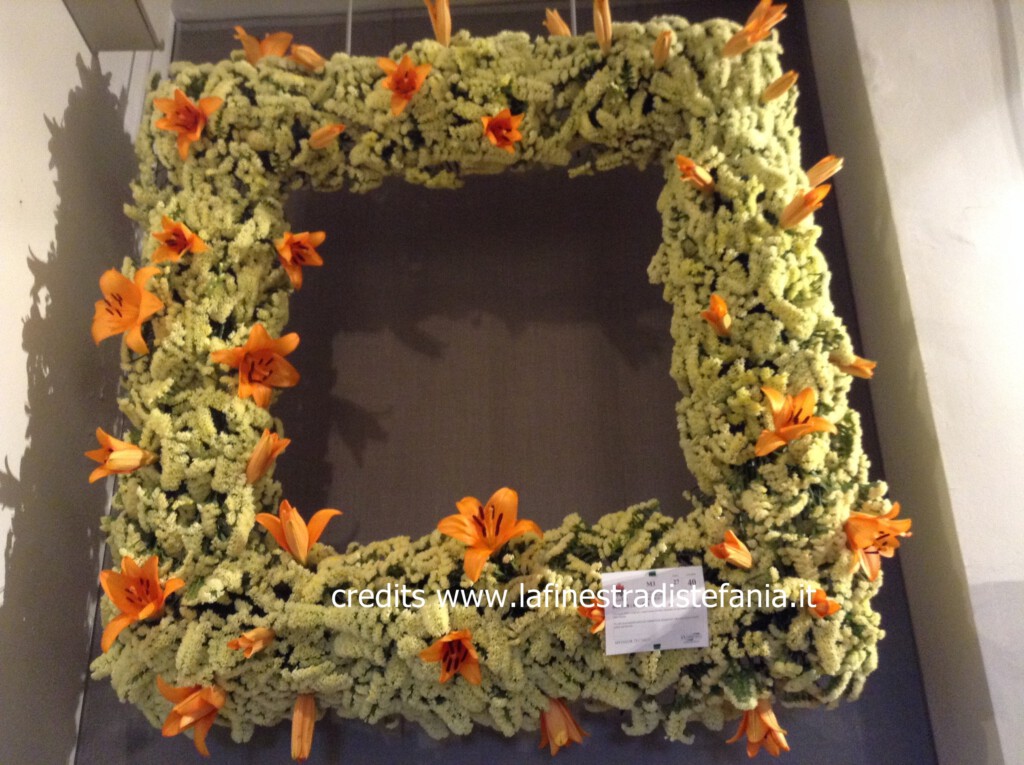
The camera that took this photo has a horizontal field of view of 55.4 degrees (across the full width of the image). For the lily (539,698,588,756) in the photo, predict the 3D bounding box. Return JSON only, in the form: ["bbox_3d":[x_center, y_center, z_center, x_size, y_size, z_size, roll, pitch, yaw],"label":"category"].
[{"bbox_3d":[0.073,0.495,1.410,0.075,0.090,0.070,-7,-16,-3],"label":"lily"}]

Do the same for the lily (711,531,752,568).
[{"bbox_3d":[0.325,0.247,1.435,0.058,0.055,0.078,-18,-36,35],"label":"lily"}]

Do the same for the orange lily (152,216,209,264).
[{"bbox_3d":[-0.577,-0.247,1.700,0.095,0.080,0.070,-1,-9,0],"label":"orange lily"}]

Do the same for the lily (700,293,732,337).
[{"bbox_3d":[0.344,-0.114,1.640,0.053,0.053,0.080,-10,-41,21],"label":"lily"}]

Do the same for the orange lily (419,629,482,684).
[{"bbox_3d":[-0.090,0.409,1.458,0.095,0.090,0.070,-5,23,8],"label":"orange lily"}]

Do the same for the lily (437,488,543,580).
[{"bbox_3d":[-0.032,0.228,1.437,0.148,0.135,0.090,-1,-54,-2],"label":"lily"}]

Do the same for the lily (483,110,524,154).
[{"bbox_3d":[-0.015,-0.440,1.710,0.078,0.080,0.080,-1,5,-2],"label":"lily"}]

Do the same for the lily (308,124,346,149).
[{"bbox_3d":[-0.324,-0.434,1.711,0.082,0.030,0.030,-24,-30,31],"label":"lily"}]

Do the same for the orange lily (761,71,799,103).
[{"bbox_3d":[0.480,-0.531,1.750,0.085,0.032,0.032,-38,-36,24],"label":"orange lily"}]

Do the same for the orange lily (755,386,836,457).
[{"bbox_3d":[0.445,0.062,1.540,0.130,0.100,0.085,2,-37,-9],"label":"orange lily"}]

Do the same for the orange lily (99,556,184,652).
[{"bbox_3d":[-0.567,0.342,1.500,0.130,0.135,0.075,-4,-28,8],"label":"orange lily"}]

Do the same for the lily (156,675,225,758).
[{"bbox_3d":[-0.439,0.456,1.352,0.090,0.108,0.108,-38,-2,-31],"label":"lily"}]

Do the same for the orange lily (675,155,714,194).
[{"bbox_3d":[0.317,-0.357,1.680,0.045,0.045,0.095,-17,-43,37],"label":"orange lily"}]

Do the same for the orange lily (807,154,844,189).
[{"bbox_3d":[0.551,-0.368,1.730,0.090,0.040,0.040,-37,-35,25],"label":"orange lily"}]

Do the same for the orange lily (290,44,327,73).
[{"bbox_3d":[-0.411,-0.655,1.971,0.088,0.035,0.035,39,-35,-15],"label":"orange lily"}]

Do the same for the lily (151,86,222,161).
[{"bbox_3d":[-0.612,-0.485,1.840,0.128,0.128,0.070,-4,-6,8],"label":"lily"}]

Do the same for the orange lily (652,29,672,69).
[{"bbox_3d":[0.289,-0.642,1.873,0.033,0.033,0.083,2,-62,-9],"label":"orange lily"}]

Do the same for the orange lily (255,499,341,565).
[{"bbox_3d":[-0.348,0.243,1.592,0.133,0.100,0.115,-6,-9,1],"label":"orange lily"}]

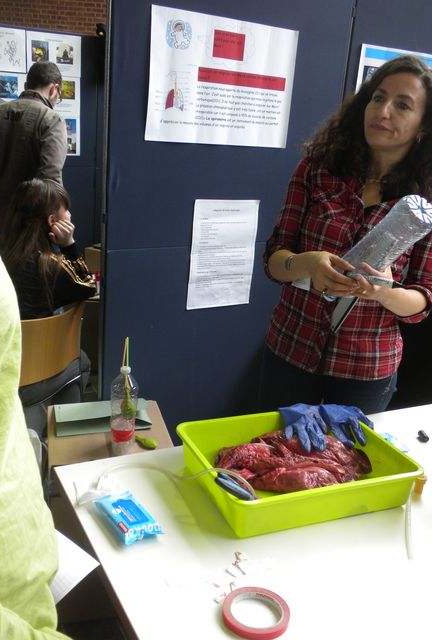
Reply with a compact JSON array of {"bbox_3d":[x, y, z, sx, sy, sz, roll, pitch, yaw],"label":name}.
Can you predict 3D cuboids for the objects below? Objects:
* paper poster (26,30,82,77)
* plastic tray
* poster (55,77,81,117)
[{"bbox_3d":[-0.857,-1.409,3.638,0.297,0.210,0.010,-8,22,-32],"label":"paper poster"},{"bbox_3d":[0.158,0.291,1.371,0.390,0.085,0.300,-4,20,-23],"label":"plastic tray"},{"bbox_3d":[-0.872,-1.209,3.705,0.297,0.210,0.010,-8,22,-32],"label":"poster"}]

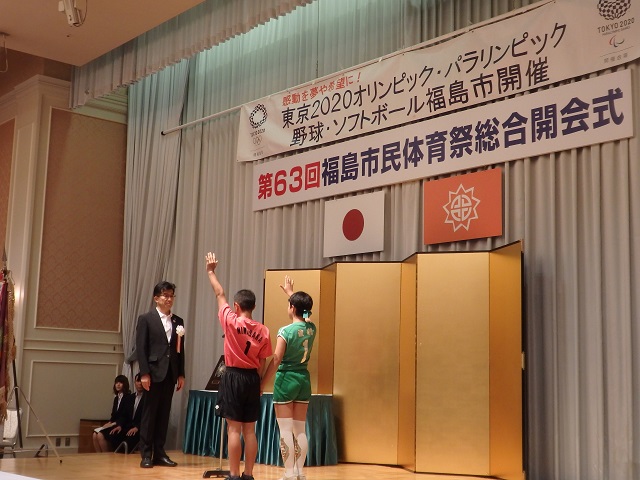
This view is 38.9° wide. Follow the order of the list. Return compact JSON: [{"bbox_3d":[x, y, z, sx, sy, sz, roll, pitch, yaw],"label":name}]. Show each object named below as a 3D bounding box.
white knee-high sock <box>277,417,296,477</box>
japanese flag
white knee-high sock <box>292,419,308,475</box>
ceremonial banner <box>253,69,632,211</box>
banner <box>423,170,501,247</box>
[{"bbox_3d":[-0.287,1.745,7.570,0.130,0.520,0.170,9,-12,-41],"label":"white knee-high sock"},{"bbox_3d":[0.406,-0.170,10.870,0.030,0.695,1.030,9,-12,-41],"label":"japanese flag"},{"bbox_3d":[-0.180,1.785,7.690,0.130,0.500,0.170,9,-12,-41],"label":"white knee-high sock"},{"bbox_3d":[0.979,-0.989,10.380,0.030,0.635,5.600,9,-12,-41],"label":"ceremonial banner"},{"bbox_3d":[1.514,-0.339,9.655,0.030,0.700,1.045,9,-12,-41],"label":"banner"}]

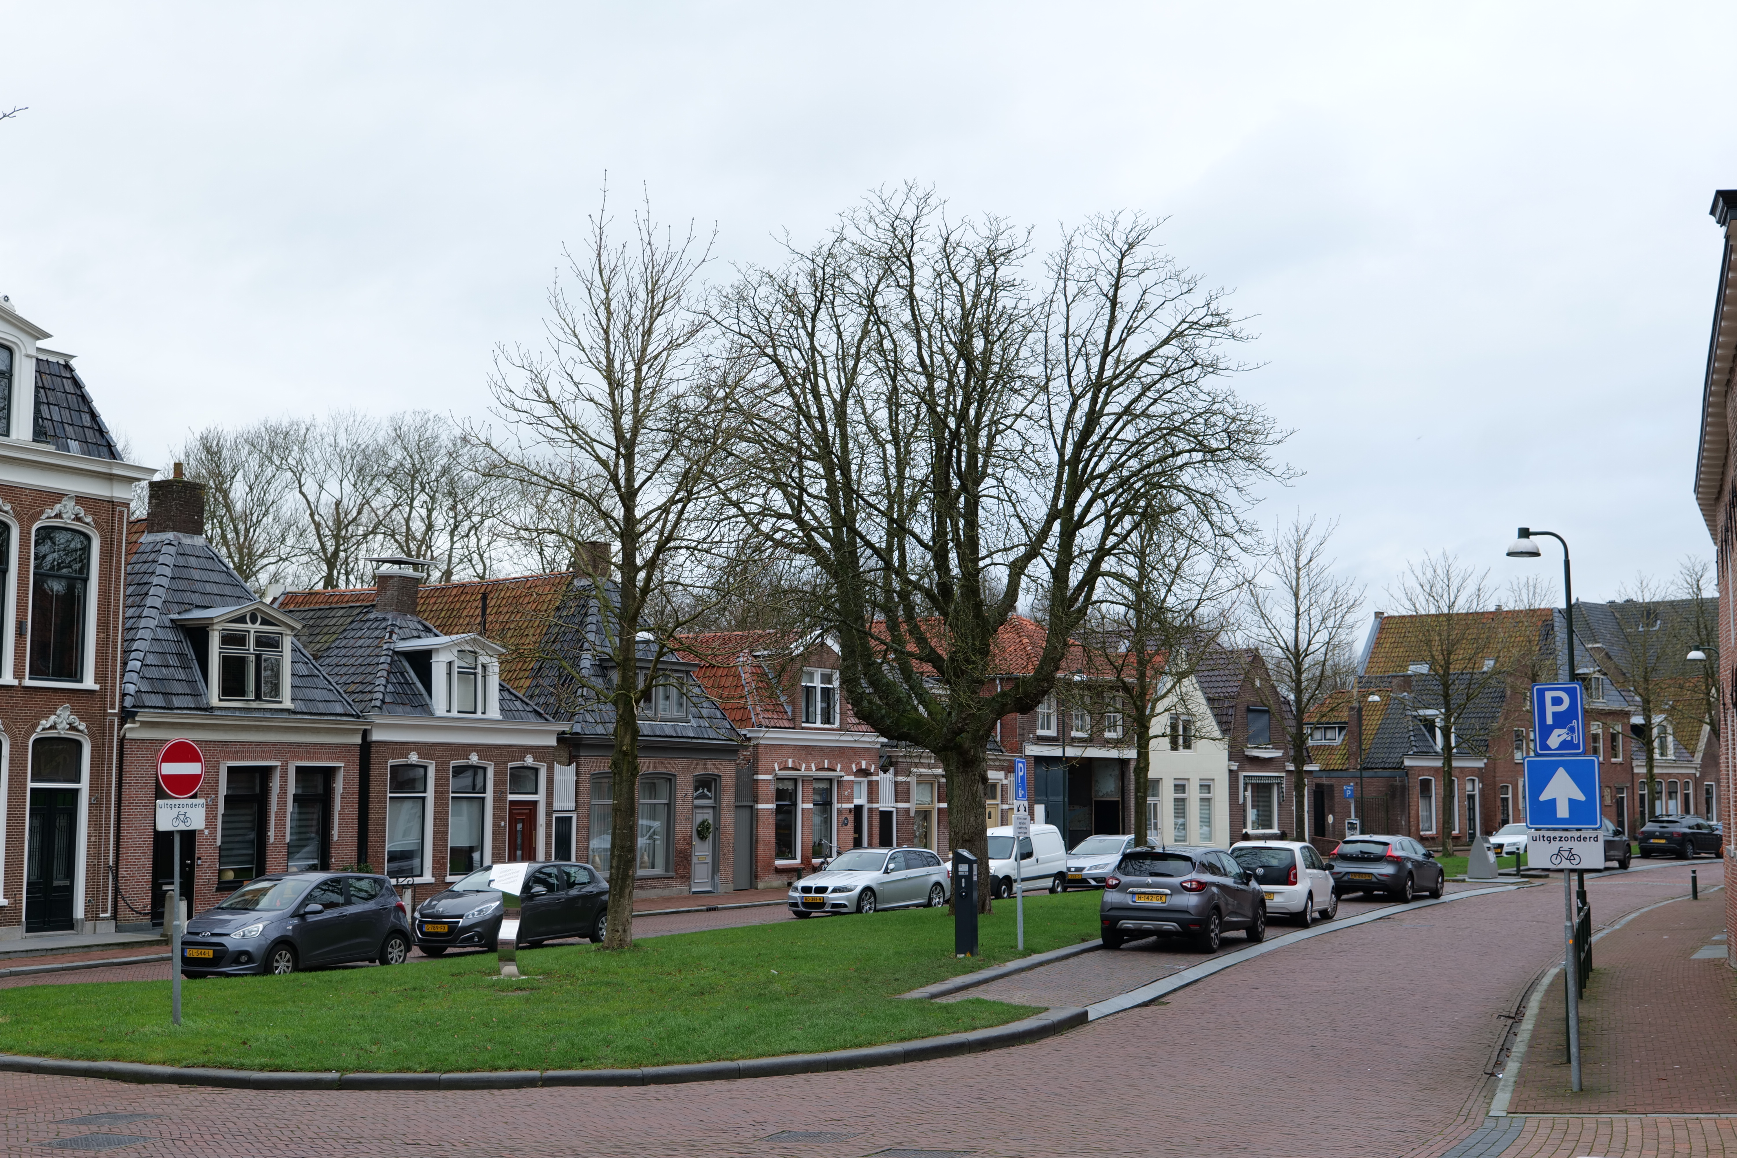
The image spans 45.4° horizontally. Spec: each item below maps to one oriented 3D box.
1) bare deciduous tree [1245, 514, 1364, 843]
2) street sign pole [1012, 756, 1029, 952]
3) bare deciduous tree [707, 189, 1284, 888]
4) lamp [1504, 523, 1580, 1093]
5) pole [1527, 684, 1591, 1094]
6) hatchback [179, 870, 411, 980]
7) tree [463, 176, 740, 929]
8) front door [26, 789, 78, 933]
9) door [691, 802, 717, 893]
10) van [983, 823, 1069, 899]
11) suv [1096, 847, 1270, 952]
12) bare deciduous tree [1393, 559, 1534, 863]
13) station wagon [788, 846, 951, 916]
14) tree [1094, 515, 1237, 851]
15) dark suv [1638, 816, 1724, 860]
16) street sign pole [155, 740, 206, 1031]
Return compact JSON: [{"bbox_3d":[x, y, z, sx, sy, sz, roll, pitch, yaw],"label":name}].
[{"bbox_3d":[11.735,3.063,55.975,3.300,9.720,3.300,0,-6,0],"label":"bare deciduous tree"},{"bbox_3d":[2.190,3.951,29.756,0.090,2.752,0.550,-3,-6,30],"label":"street sign pole"},{"bbox_3d":[2.694,-0.710,42.016,11.402,14.819,11.402,0,-6,0],"label":"bare deciduous tree"},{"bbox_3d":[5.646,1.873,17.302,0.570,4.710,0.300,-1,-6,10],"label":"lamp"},{"bbox_3d":[5.821,2.557,17.313,0.618,3.365,0.140,-1,-6,18],"label":"pole"},{"bbox_3d":[-8.262,4.985,30.008,1.660,1.490,3.665,-3,-6,27],"label":"hatchback"},{"bbox_3d":[-4.309,-0.347,33.885,4.564,12.550,4.564,0,-6,0],"label":"tree"},{"bbox_3d":[-13.637,4.689,34.640,0.080,2.355,0.963,-3,-7,30],"label":"front door"},{"bbox_3d":[-3.943,6.482,49.903,0.120,2.150,0.980,-4,-7,34],"label":"door"},{"bbox_3d":[3.144,6.751,49.577,1.730,1.810,4.130,-3,-7,33],"label":"van"},{"bbox_3d":[5.085,5.038,32.976,1.778,1.566,4.122,-2,-6,26],"label":"suv"},{"bbox_3d":[19.934,4.196,70.385,4.835,10.392,4.835,0,-6,0],"label":"bare deciduous tree"},{"bbox_3d":[0.086,6.428,44.241,1.817,1.430,4.527,-3,-7,33],"label":"station wagon"},{"bbox_3d":[6.606,2.665,46.968,3.500,8.661,3.400,0,-6,0],"label":"tree"},{"bbox_3d":[29.015,9.158,73.667,1.760,1.510,4.160,-5,-8,43],"label":"dark suv"},{"bbox_3d":[-6.763,2.981,20.403,0.090,2.803,0.610,-3,-6,29],"label":"street sign pole"}]

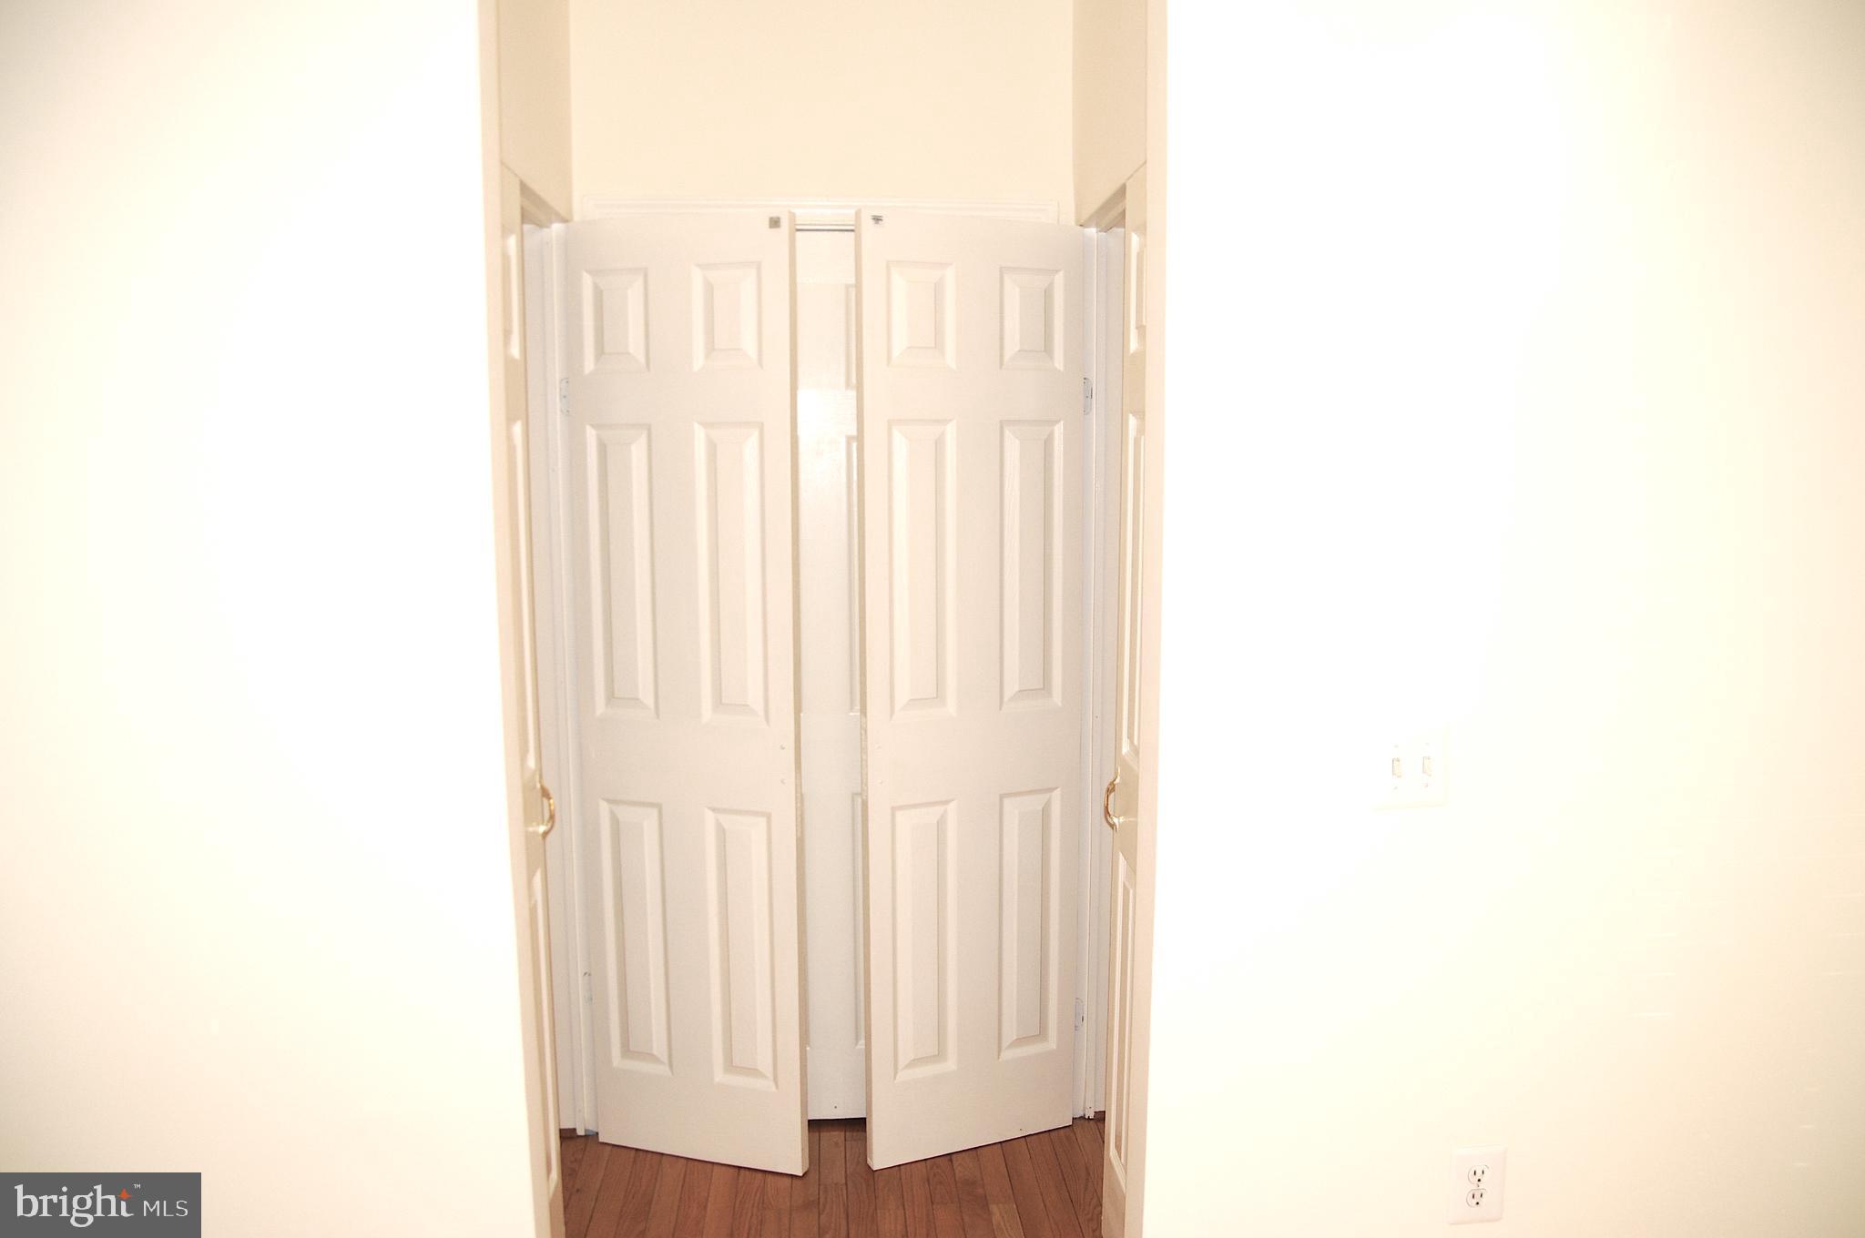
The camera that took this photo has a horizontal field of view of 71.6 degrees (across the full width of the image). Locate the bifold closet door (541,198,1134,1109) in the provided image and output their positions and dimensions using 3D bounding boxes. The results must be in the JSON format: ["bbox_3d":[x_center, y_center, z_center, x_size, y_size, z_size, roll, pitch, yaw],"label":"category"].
[{"bbox_3d":[-0.220,0.182,2.775,1.130,2.060,0.180,-1,7,-4],"label":"bifold closet door"}]

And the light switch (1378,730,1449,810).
[{"bbox_3d":[0.689,0.215,1.851,0.108,0.117,0.014,-1,7,-3],"label":"light switch"}]

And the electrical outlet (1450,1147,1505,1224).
[{"bbox_3d":[0.818,0.851,1.932,0.074,0.118,0.010,-1,7,-3],"label":"electrical outlet"}]

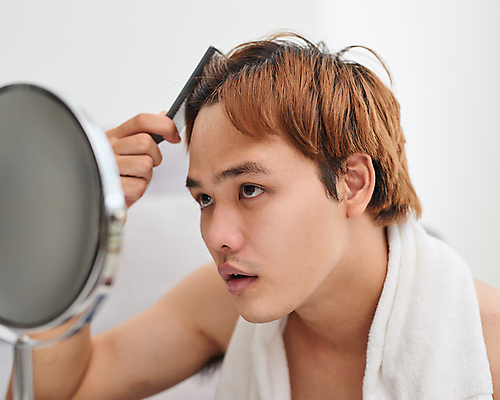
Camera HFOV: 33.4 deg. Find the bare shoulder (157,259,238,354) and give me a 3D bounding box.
[{"bbox_3d":[-0.052,0.122,0.955,0.125,0.115,0.120,2,4,30],"label":"bare shoulder"}]

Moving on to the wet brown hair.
[{"bbox_3d":[0.041,-0.055,0.854,0.222,0.205,0.185,-13,-2,-41],"label":"wet brown hair"}]

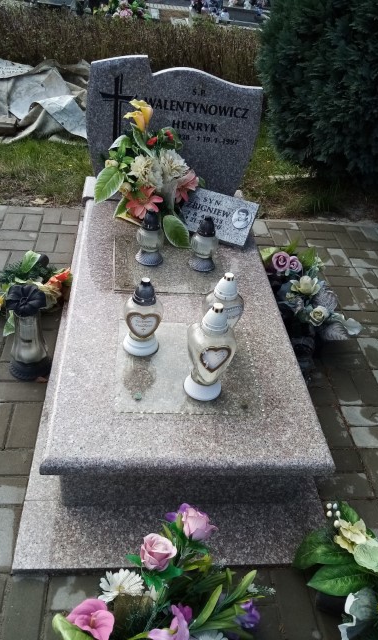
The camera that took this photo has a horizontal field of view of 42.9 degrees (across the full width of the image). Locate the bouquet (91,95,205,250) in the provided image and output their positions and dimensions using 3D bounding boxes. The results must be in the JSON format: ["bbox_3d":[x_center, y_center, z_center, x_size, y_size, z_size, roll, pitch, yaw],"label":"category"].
[{"bbox_3d":[-0.173,-0.672,2.134,0.470,0.520,0.360,2,41,-7],"label":"bouquet"}]

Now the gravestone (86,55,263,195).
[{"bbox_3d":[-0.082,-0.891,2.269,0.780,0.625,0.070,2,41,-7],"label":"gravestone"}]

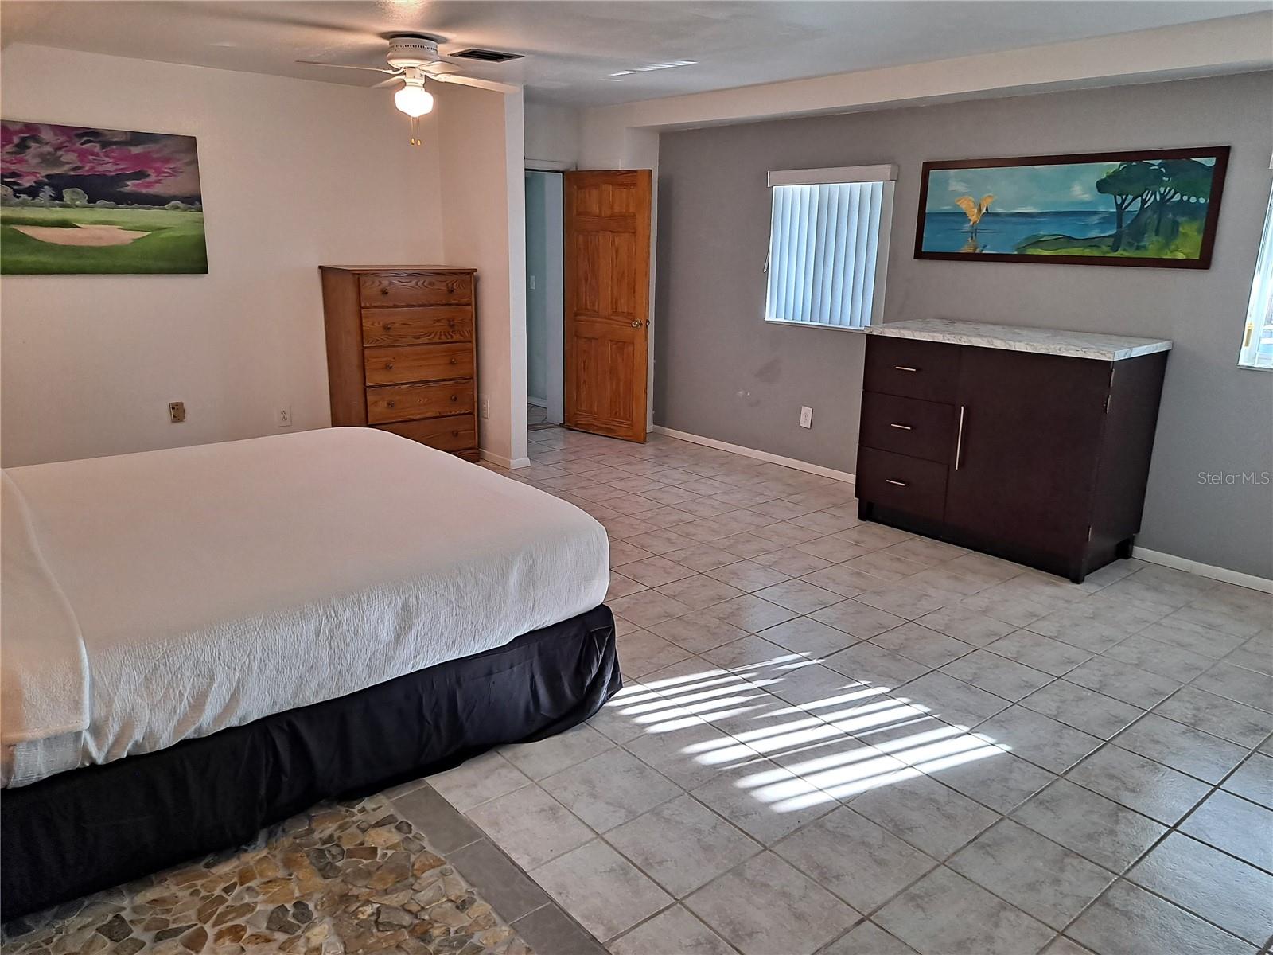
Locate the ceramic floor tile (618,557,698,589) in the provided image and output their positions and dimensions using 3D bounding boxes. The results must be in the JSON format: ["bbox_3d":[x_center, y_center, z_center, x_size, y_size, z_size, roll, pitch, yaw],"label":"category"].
[{"bbox_3d":[0.088,0.456,4.457,0.314,0.010,0.314,-11,19,-38],"label":"ceramic floor tile"}]

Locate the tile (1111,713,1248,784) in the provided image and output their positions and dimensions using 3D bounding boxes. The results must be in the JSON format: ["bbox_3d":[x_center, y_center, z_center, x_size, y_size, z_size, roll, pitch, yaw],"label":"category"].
[{"bbox_3d":[1.716,0.855,2.901,0.305,0.010,0.305,-11,19,-38],"label":"tile"}]

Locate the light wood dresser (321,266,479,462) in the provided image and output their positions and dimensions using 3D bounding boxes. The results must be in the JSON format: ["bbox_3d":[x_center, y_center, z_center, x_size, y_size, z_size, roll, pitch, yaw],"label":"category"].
[{"bbox_3d":[-1.554,-0.728,6.190,0.840,1.315,0.490,-10,19,-37],"label":"light wood dresser"}]

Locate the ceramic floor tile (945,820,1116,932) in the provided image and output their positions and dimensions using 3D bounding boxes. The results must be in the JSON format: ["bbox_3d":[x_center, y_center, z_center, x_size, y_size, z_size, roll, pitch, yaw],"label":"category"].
[{"bbox_3d":[0.998,0.994,2.323,0.305,0.010,0.305,-11,19,-38],"label":"ceramic floor tile"}]

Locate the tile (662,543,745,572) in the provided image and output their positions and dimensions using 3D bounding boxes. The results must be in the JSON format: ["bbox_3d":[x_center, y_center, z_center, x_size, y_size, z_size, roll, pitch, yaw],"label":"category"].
[{"bbox_3d":[0.331,0.404,4.585,0.306,0.010,0.306,-11,19,-38],"label":"tile"}]

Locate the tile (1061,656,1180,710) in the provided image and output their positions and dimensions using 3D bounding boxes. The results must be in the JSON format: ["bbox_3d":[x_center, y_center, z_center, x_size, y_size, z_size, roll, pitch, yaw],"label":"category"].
[{"bbox_3d":[1.812,0.766,3.431,0.314,0.010,0.314,-11,19,-38],"label":"tile"}]

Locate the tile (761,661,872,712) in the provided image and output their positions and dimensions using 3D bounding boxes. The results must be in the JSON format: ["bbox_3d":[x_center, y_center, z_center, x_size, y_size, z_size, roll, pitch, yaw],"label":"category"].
[{"bbox_3d":[0.650,0.758,3.235,0.305,0.010,0.305,-11,19,-39],"label":"tile"}]

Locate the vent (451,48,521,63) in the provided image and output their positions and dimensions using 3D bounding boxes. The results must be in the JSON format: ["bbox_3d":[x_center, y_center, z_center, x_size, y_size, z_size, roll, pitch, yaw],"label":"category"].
[{"bbox_3d":[-0.776,-2.176,4.773,0.305,0.020,0.255,-11,19,-38],"label":"vent"}]

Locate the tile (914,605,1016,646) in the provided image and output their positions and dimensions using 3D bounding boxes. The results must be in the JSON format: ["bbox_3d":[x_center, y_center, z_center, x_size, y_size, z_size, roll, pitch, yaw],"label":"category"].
[{"bbox_3d":[1.402,0.630,3.906,0.314,0.010,0.314,-11,19,-38],"label":"tile"}]

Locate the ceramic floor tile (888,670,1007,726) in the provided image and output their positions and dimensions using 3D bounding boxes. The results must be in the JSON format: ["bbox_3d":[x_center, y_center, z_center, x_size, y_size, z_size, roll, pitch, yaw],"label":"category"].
[{"bbox_3d":[1.091,0.777,3.199,0.305,0.010,0.305,-11,19,-39],"label":"ceramic floor tile"}]

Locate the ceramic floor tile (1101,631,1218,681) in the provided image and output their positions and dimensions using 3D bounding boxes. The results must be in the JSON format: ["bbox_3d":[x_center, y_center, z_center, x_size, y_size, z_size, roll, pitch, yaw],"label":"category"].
[{"bbox_3d":[2.031,0.708,3.579,0.306,0.010,0.306,-11,19,-38],"label":"ceramic floor tile"}]

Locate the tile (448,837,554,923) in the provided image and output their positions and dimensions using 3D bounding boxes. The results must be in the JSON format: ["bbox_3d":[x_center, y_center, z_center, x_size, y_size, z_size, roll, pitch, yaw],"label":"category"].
[{"bbox_3d":[-0.347,1.003,2.288,0.109,0.010,0.303,-11,19,-38],"label":"tile"}]

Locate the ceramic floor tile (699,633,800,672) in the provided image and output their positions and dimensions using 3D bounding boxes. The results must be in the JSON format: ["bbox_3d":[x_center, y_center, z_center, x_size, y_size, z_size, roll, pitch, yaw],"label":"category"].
[{"bbox_3d":[0.456,0.706,3.545,0.314,0.010,0.314,-11,19,-38],"label":"ceramic floor tile"}]

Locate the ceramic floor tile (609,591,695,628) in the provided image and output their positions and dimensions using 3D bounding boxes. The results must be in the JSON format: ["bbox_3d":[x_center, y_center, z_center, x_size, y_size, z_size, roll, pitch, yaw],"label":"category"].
[{"bbox_3d":[0.049,0.562,3.929,0.305,0.010,0.305,-11,19,-39],"label":"ceramic floor tile"}]

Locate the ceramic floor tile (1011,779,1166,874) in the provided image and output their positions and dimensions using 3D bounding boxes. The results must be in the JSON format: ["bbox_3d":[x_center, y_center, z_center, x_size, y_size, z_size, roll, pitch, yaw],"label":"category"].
[{"bbox_3d":[1.255,0.966,2.552,0.306,0.010,0.306,-11,19,-38],"label":"ceramic floor tile"}]

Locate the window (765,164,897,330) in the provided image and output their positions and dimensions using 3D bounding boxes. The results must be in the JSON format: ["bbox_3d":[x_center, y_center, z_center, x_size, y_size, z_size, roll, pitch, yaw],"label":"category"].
[{"bbox_3d":[1.214,-1.488,5.986,0.100,0.989,0.963,-11,19,-38],"label":"window"}]

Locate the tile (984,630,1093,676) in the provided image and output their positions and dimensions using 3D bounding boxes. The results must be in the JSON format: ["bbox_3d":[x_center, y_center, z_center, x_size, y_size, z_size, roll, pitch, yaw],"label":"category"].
[{"bbox_3d":[1.559,0.678,3.555,0.305,0.010,0.305,-11,19,-38],"label":"tile"}]

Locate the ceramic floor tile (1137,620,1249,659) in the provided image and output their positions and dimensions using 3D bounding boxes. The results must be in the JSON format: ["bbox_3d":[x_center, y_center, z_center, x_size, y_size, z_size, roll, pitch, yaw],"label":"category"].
[{"bbox_3d":[2.237,0.650,3.710,0.305,0.010,0.305,-11,19,-38],"label":"ceramic floor tile"}]

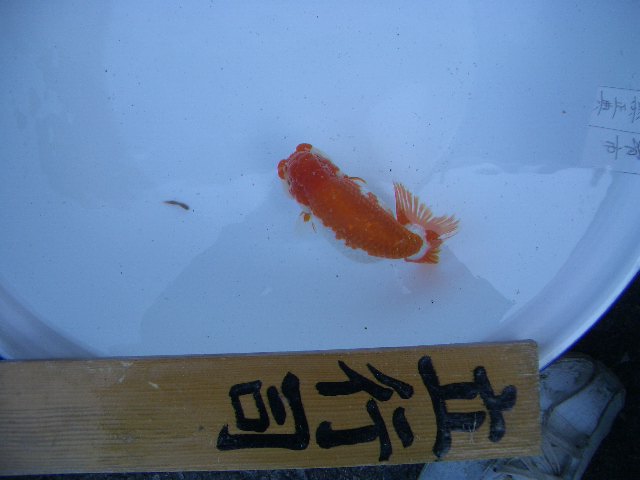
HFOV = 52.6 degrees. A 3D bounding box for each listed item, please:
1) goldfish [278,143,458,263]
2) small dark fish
[{"bbox_3d":[0.030,-0.022,0.475,0.136,0.055,0.065,32,84,2],"label":"goldfish"},{"bbox_3d":[-0.109,-0.026,0.490,0.021,0.004,0.005,15,84,0],"label":"small dark fish"}]

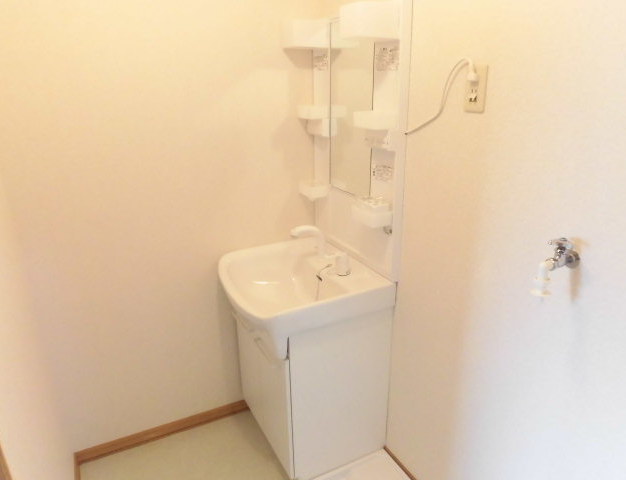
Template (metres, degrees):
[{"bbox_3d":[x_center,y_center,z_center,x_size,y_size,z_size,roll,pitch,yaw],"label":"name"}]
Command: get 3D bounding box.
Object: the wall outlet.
[{"bbox_3d":[0.430,-0.403,1.184,0.014,0.120,0.070,-10,21,-25],"label":"wall outlet"}]

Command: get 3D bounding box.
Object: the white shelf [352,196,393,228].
[{"bbox_3d":[0.206,-0.106,1.558,0.082,0.082,0.145,-10,21,-25],"label":"white shelf"}]

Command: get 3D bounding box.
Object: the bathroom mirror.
[{"bbox_3d":[0.146,-0.501,1.705,0.014,0.640,0.307,-10,21,-25],"label":"bathroom mirror"}]

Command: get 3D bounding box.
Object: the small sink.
[{"bbox_3d":[-0.084,0.206,1.821,0.561,0.204,0.609,-10,21,-25],"label":"small sink"}]

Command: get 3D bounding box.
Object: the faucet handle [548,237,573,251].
[{"bbox_3d":[0.550,0.011,0.981,0.038,0.026,0.042,-10,21,-25],"label":"faucet handle"}]

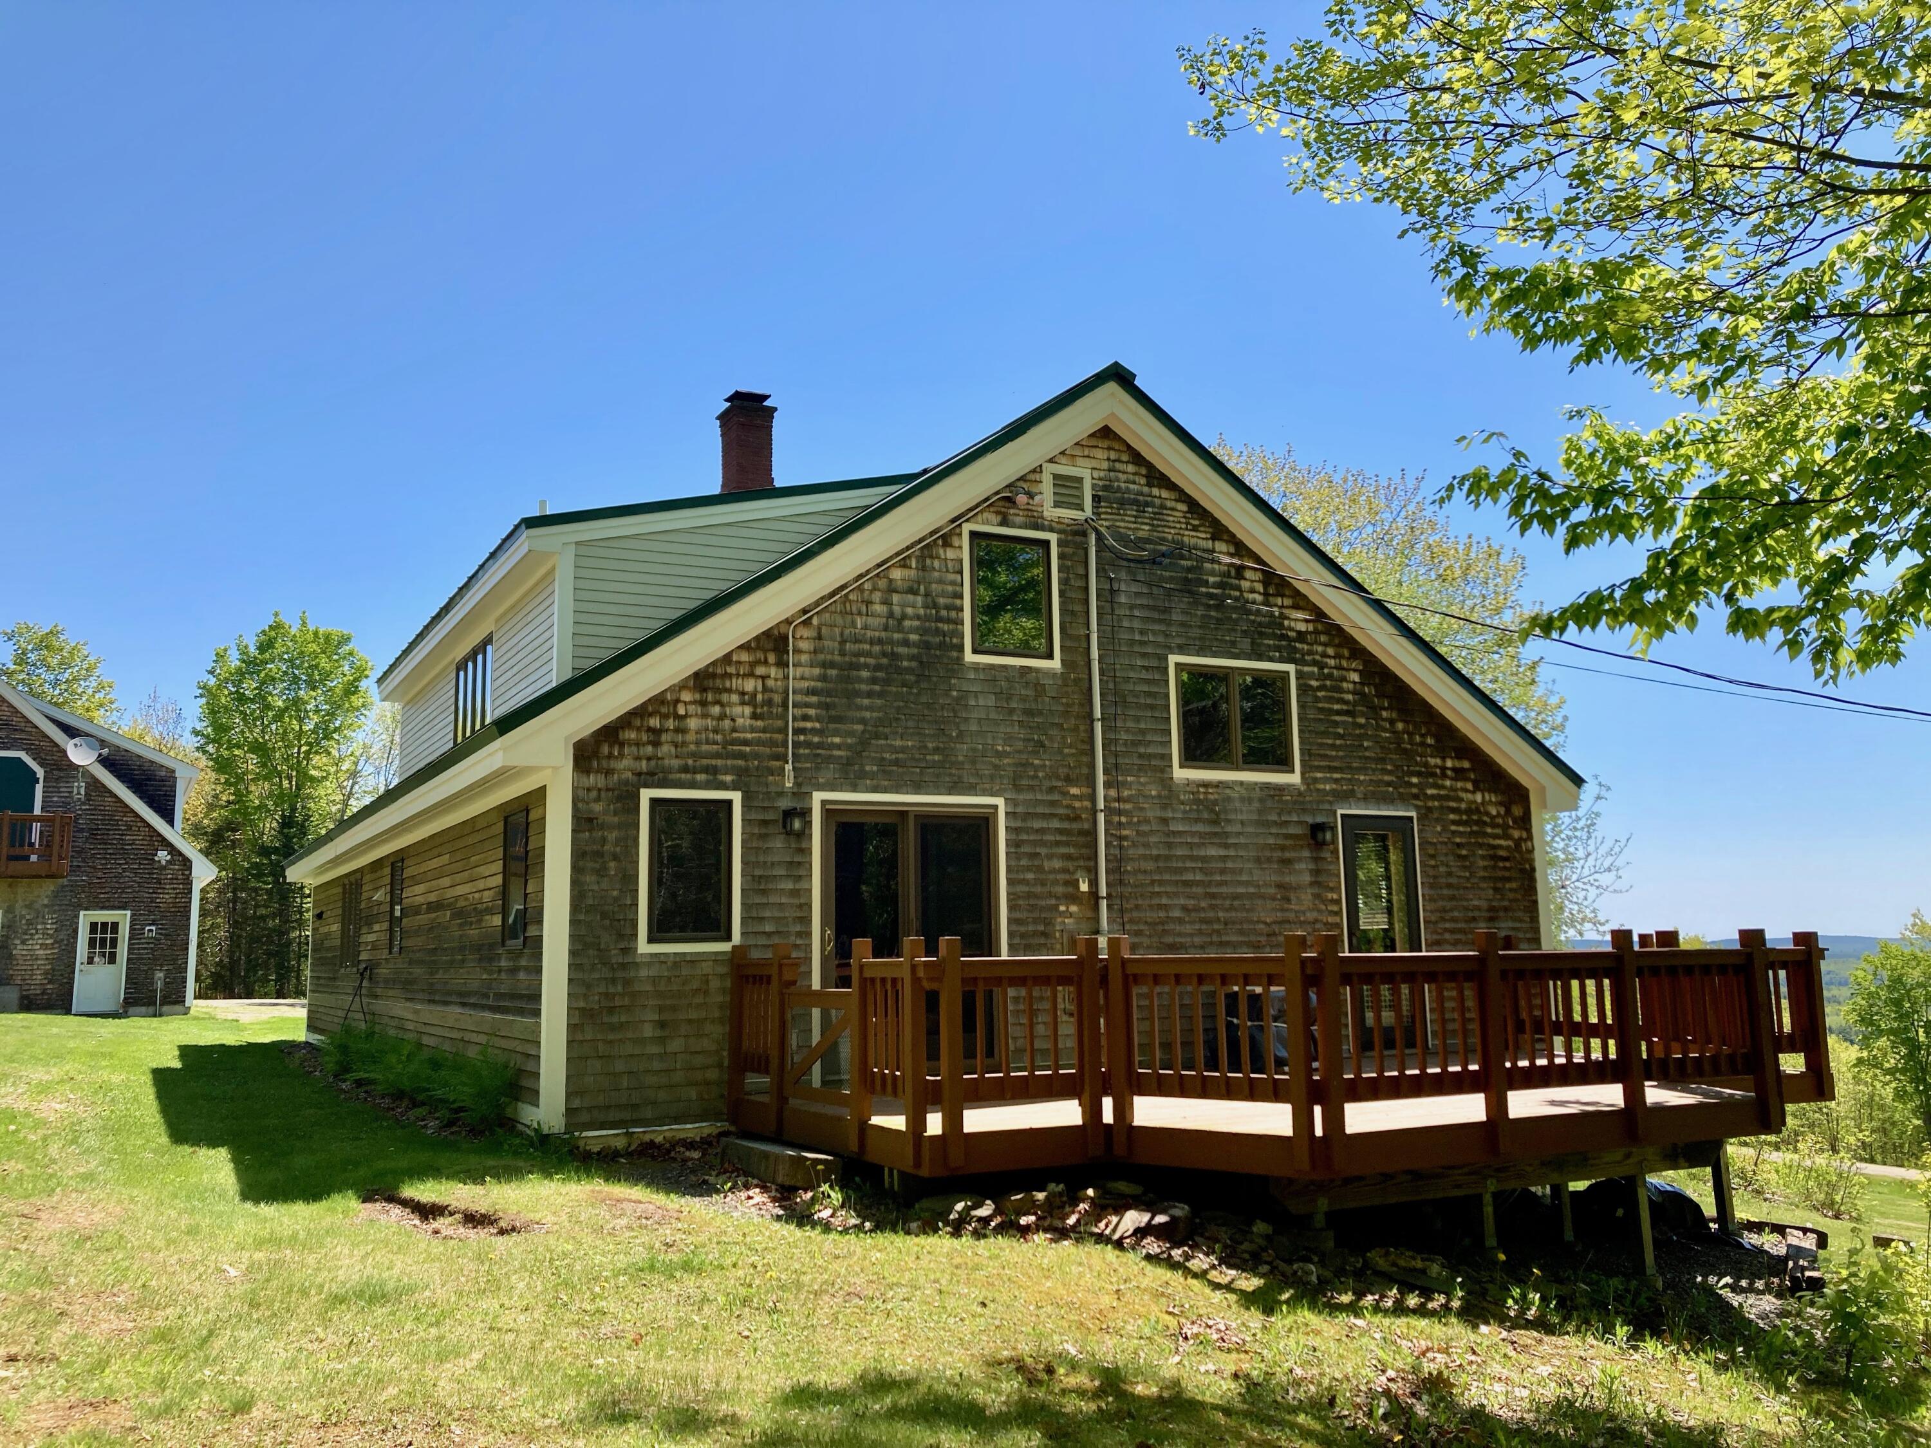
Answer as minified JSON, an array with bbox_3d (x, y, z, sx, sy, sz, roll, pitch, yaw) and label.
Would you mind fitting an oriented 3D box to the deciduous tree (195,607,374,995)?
[{"bbox_3d":[-20.083,2.327,46.186,6.000,11.550,6.000,3,-10,-28],"label":"deciduous tree"}]

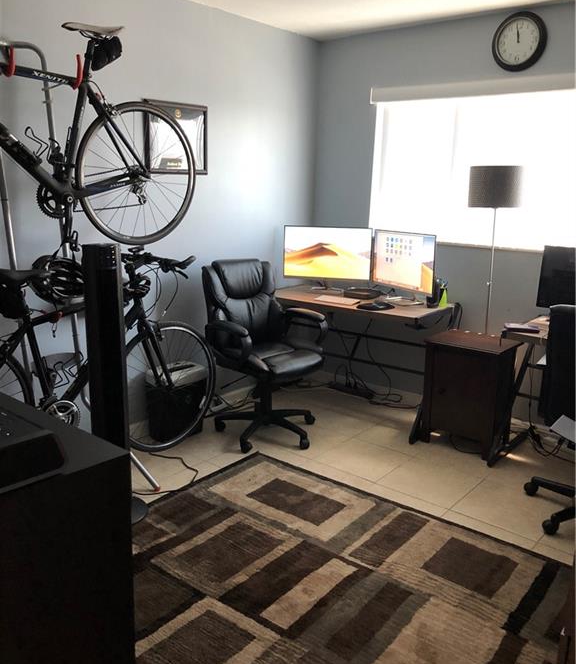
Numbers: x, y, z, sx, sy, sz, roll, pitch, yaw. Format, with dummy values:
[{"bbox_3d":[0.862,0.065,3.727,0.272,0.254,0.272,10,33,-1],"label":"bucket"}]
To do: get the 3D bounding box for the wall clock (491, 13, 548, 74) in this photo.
[{"bbox_3d":[1.304,-1.643,3.513,0.305,0.305,0.045,12,17,37],"label":"wall clock"}]

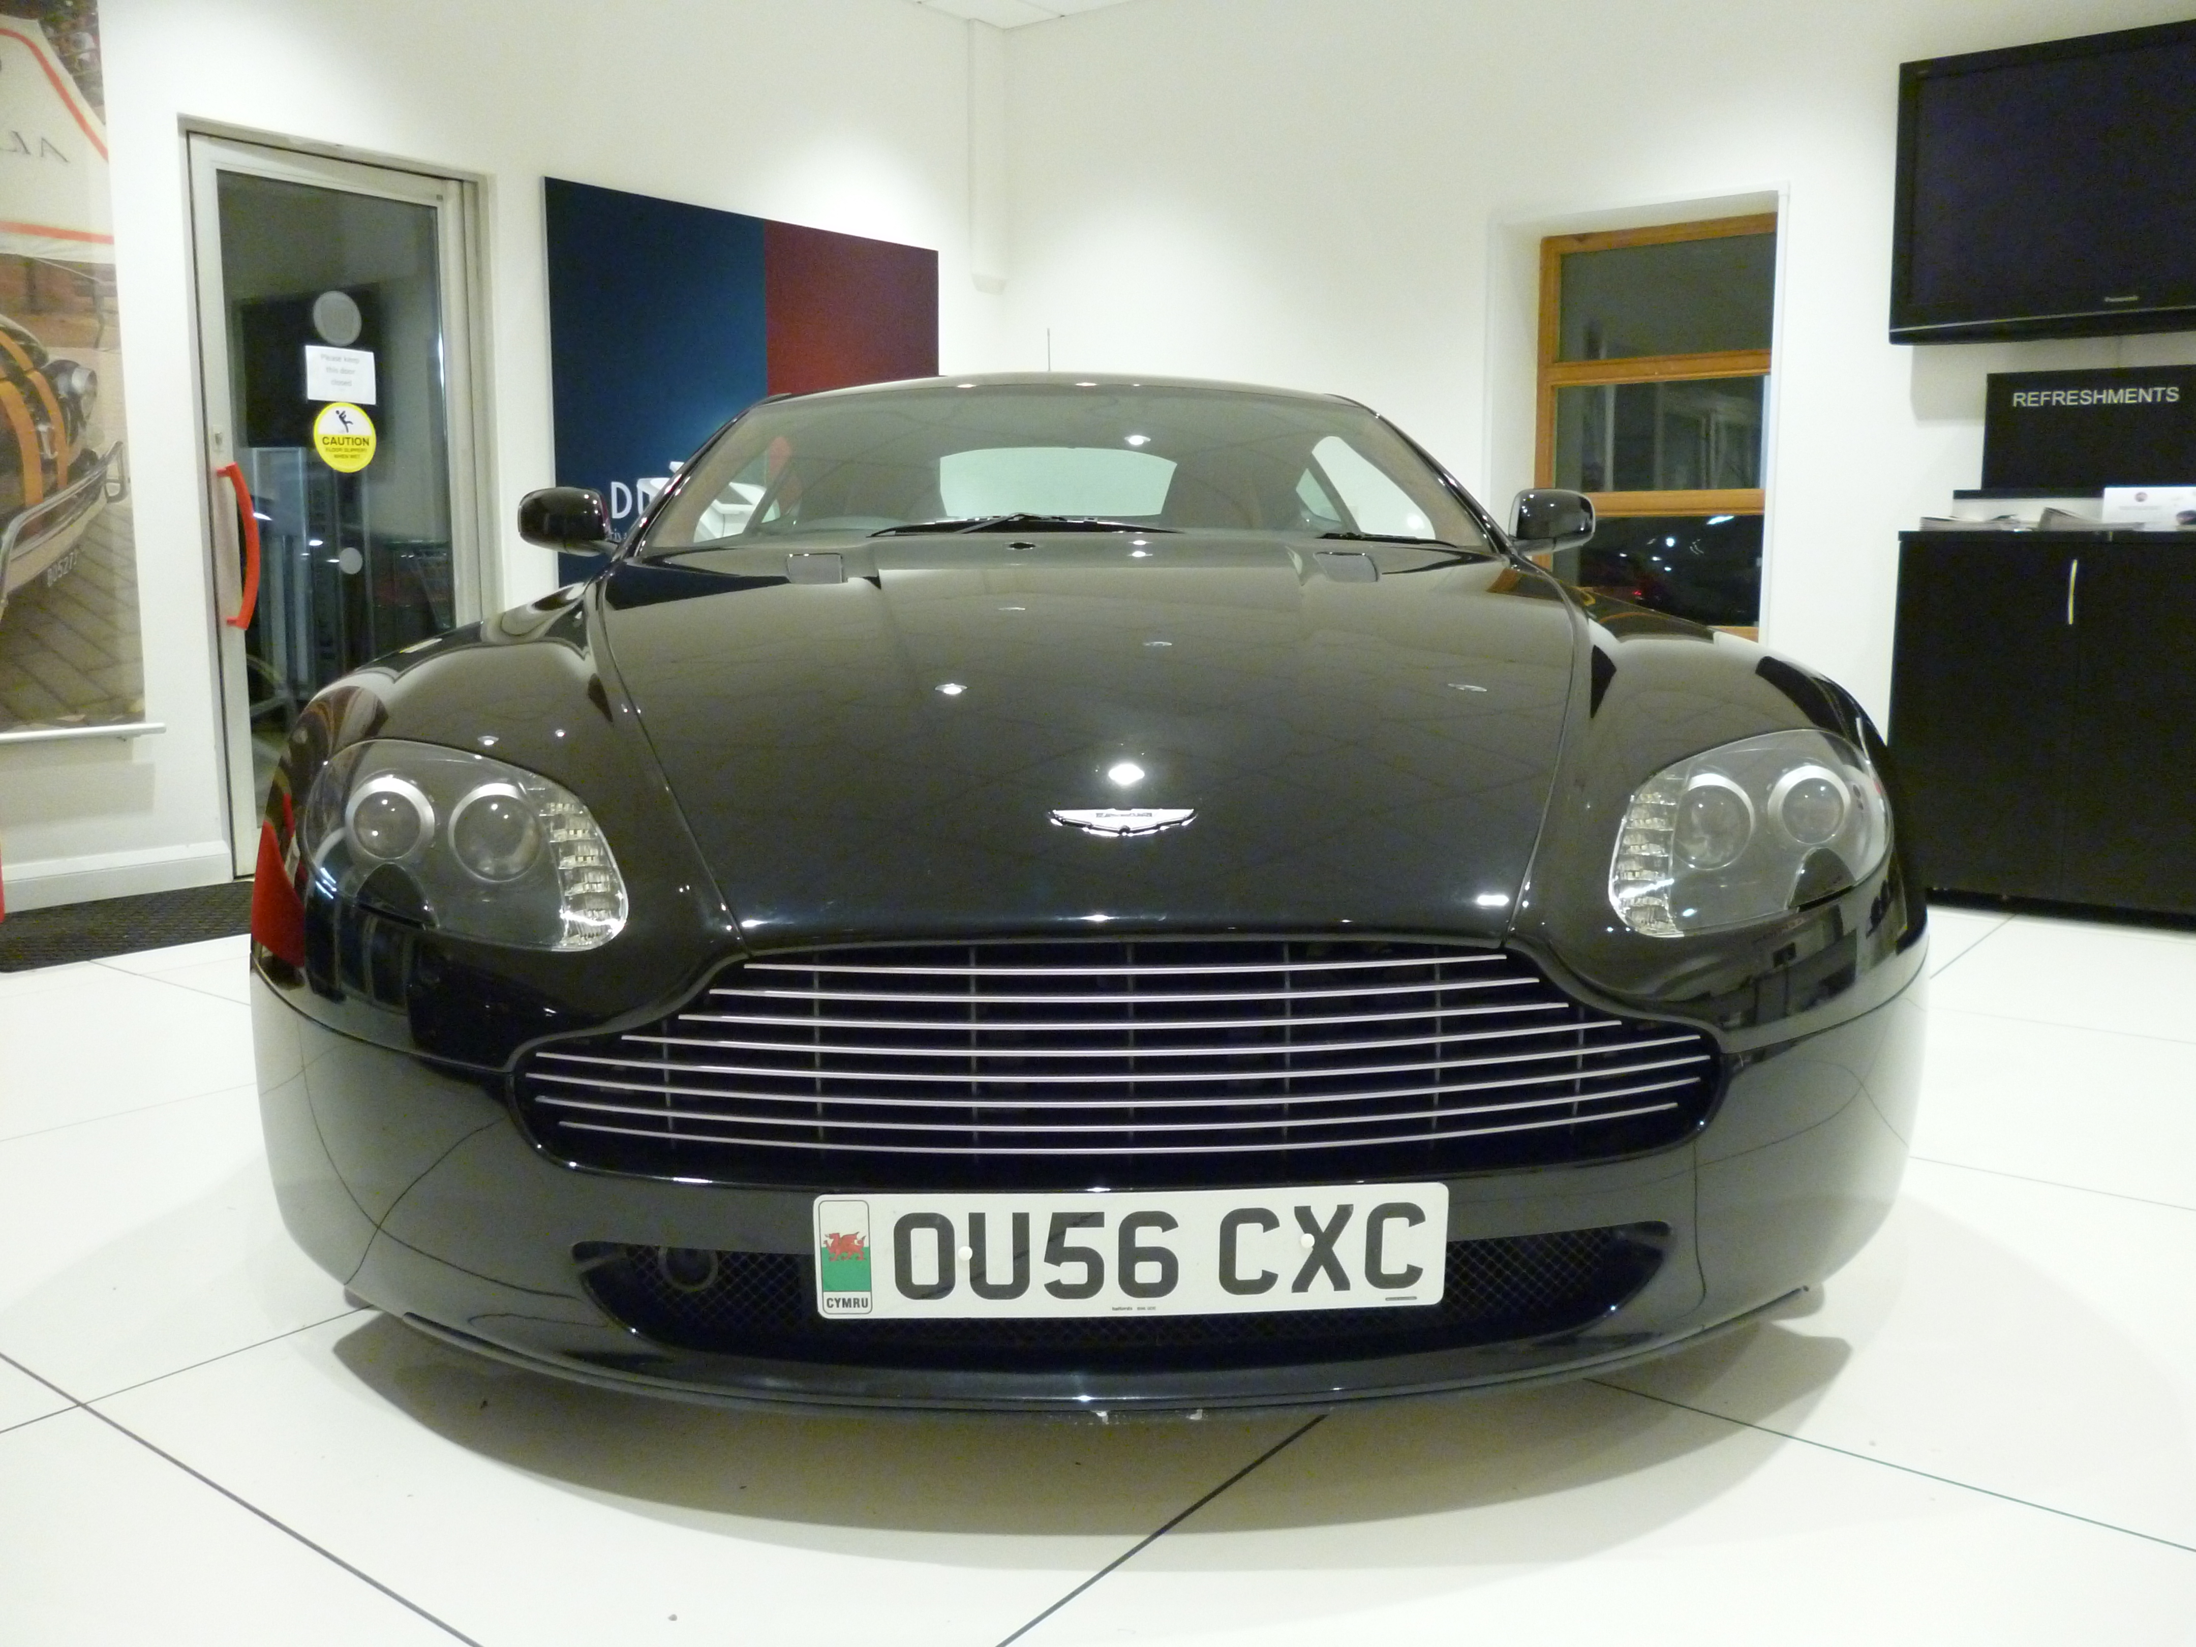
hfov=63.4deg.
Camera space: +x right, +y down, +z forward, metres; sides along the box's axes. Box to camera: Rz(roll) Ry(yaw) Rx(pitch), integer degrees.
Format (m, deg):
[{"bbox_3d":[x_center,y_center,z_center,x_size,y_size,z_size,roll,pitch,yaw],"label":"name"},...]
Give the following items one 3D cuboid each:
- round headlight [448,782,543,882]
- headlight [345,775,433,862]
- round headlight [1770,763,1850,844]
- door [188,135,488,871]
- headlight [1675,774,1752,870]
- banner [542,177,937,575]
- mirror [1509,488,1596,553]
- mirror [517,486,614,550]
[{"bbox_3d":[-0.590,0.009,1.740,0.095,0.098,0.065,0,7,-3],"label":"round headlight"},{"bbox_3d":[-0.717,-0.006,1.797,0.088,0.088,0.065,0,7,-3],"label":"headlight"},{"bbox_3d":[0.748,-0.019,1.865,0.086,0.088,0.065,0,7,-3],"label":"round headlight"},{"bbox_3d":[-2.203,-0.896,5.231,0.060,2.040,0.840,6,9,37],"label":"door"},{"bbox_3d":[0.622,-0.002,1.800,0.095,0.098,0.065,0,7,-3],"label":"headlight"},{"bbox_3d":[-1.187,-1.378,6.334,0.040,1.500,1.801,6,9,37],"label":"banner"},{"bbox_3d":[0.868,-0.578,3.390,0.180,0.125,0.130,0,7,-3],"label":"mirror"},{"bbox_3d":[-0.988,-0.564,3.300,0.185,0.125,0.130,0,7,-3],"label":"mirror"}]

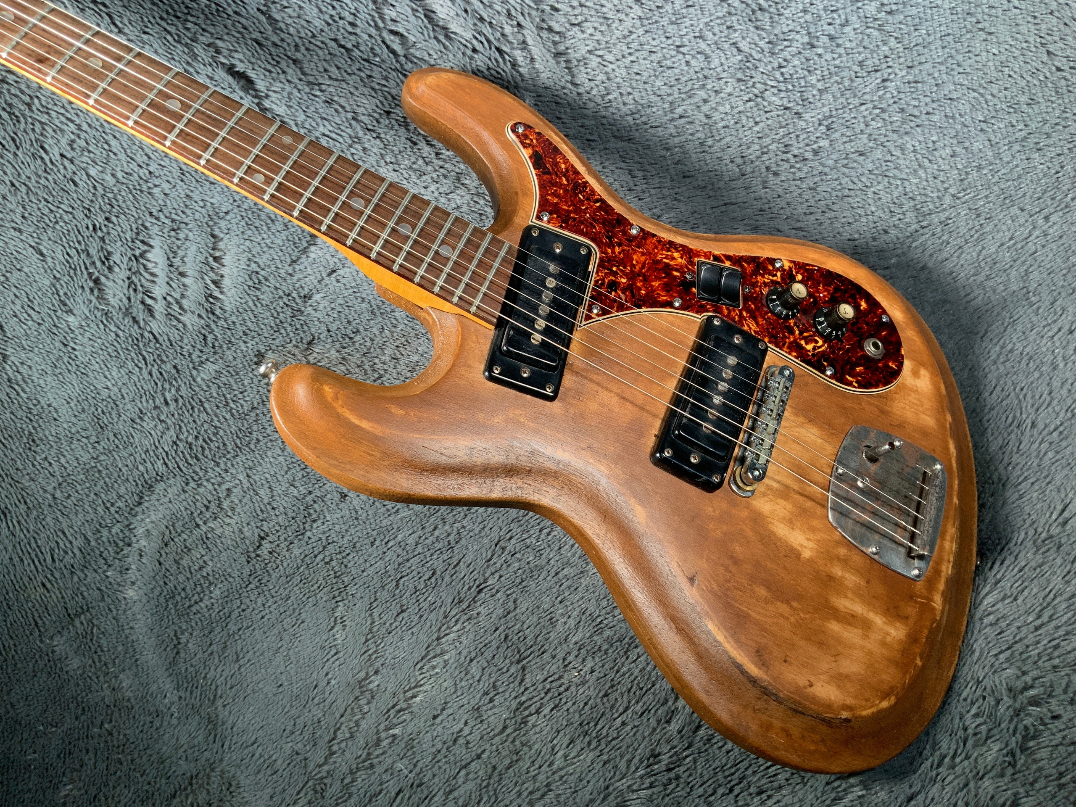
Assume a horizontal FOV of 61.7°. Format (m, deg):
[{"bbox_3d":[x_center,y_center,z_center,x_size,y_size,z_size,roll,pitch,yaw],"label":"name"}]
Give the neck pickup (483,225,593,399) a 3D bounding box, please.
[{"bbox_3d":[0.003,-0.057,0.538,0.043,0.012,0.106,19,65,-9],"label":"neck pickup"}]

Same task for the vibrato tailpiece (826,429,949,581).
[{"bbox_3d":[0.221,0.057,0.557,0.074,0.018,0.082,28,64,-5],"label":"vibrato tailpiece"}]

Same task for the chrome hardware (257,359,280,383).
[{"bbox_3d":[-0.150,-0.018,0.501,0.012,0.013,0.013,28,64,-5],"label":"chrome hardware"}]

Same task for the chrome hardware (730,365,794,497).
[{"bbox_3d":[0.140,0.013,0.549,0.019,0.018,0.093,28,64,-5],"label":"chrome hardware"}]

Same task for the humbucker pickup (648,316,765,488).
[{"bbox_3d":[0.108,-0.002,0.547,0.044,0.014,0.107,27,64,-5],"label":"humbucker pickup"}]

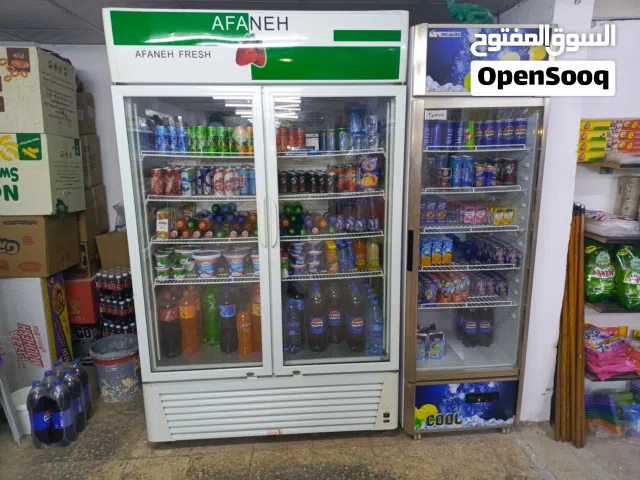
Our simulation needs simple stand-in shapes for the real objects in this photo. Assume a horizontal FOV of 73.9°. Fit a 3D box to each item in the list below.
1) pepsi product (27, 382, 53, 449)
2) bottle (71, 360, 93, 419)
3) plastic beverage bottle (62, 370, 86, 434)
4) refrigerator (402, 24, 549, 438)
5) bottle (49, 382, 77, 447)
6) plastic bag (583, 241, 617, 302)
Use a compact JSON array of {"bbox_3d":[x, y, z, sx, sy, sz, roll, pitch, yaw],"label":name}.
[{"bbox_3d":[-1.434,0.887,2.187,0.107,0.334,0.107,-1,12,0],"label":"pepsi product"},{"bbox_3d":[-1.348,0.841,2.404,0.107,0.334,0.107,-1,12,0],"label":"bottle"},{"bbox_3d":[-1.338,0.862,2.300,0.107,0.334,0.107,-1,12,0],"label":"plastic beverage bottle"},{"bbox_3d":[0.693,-0.004,2.295,0.610,1.978,0.600,-2,12,-4],"label":"refrigerator"},{"bbox_3d":[-1.328,0.883,2.197,0.107,0.334,0.107,-1,12,0],"label":"bottle"},{"bbox_3d":[1.387,0.161,2.141,0.180,0.310,0.100,-1,12,-2],"label":"plastic bag"}]

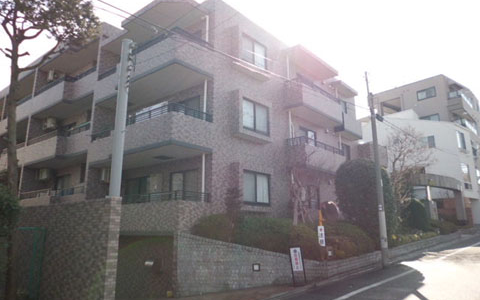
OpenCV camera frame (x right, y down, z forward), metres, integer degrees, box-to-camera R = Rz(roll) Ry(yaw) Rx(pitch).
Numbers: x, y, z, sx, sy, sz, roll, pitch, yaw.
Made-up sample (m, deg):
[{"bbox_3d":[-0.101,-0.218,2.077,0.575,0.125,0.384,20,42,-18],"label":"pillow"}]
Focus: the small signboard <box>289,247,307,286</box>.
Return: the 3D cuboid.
[{"bbox_3d":[2.170,4.278,13.337,0.460,1.380,0.060,7,-22,-30],"label":"small signboard"}]

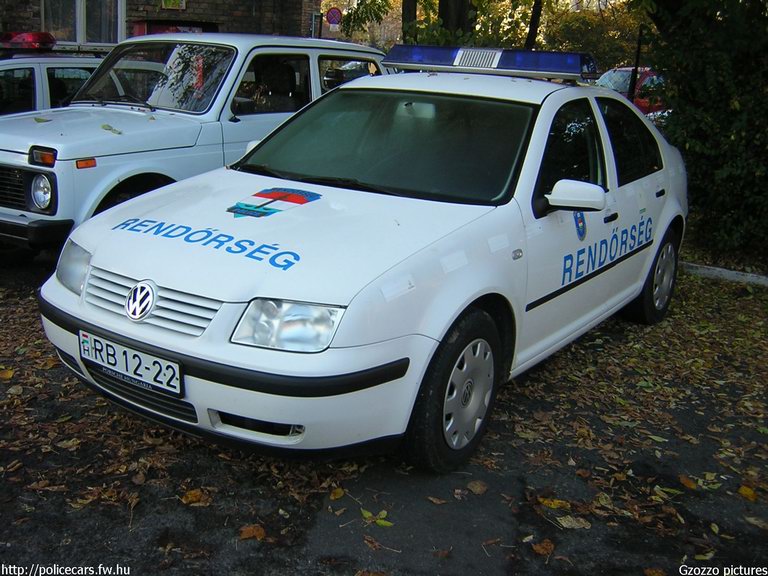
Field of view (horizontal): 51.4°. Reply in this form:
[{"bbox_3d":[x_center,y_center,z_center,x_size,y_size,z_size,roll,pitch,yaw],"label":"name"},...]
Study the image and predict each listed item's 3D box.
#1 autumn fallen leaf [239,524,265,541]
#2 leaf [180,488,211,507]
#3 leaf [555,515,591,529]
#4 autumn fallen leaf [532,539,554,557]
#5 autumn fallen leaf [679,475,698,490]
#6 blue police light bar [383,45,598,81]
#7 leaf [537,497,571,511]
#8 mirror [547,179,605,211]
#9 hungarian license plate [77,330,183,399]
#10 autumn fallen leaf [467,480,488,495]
[{"bbox_3d":[-0.422,0.787,2.574,0.086,0.020,0.070,1,15,-7],"label":"autumn fallen leaf"},{"bbox_3d":[-0.644,0.728,2.752,0.089,0.022,0.105,-12,21,-43],"label":"leaf"},{"bbox_3d":[0.648,0.801,2.727,0.108,0.015,0.067,2,15,-4],"label":"leaf"},{"bbox_3d":[0.515,0.835,2.567,0.073,0.020,0.063,-3,16,-20],"label":"autumn fallen leaf"},{"bbox_3d":[1.158,0.740,3.044,0.039,0.015,0.095,-3,16,-19],"label":"autumn fallen leaf"},{"bbox_3d":[0.555,-1.223,4.325,1.210,0.140,0.270,13,18,33],"label":"blue police light bar"},{"bbox_3d":[0.604,0.768,2.841,0.110,0.015,0.045,6,15,12],"label":"leaf"},{"bbox_3d":[0.802,-0.388,3.347,0.220,0.130,0.125,13,18,33],"label":"mirror"},{"bbox_3d":[-0.864,0.247,2.692,0.520,0.112,0.020,13,17,33],"label":"hungarian license plate"},{"bbox_3d":[0.342,0.733,2.930,0.074,0.012,0.078,-8,18,-34],"label":"autumn fallen leaf"}]

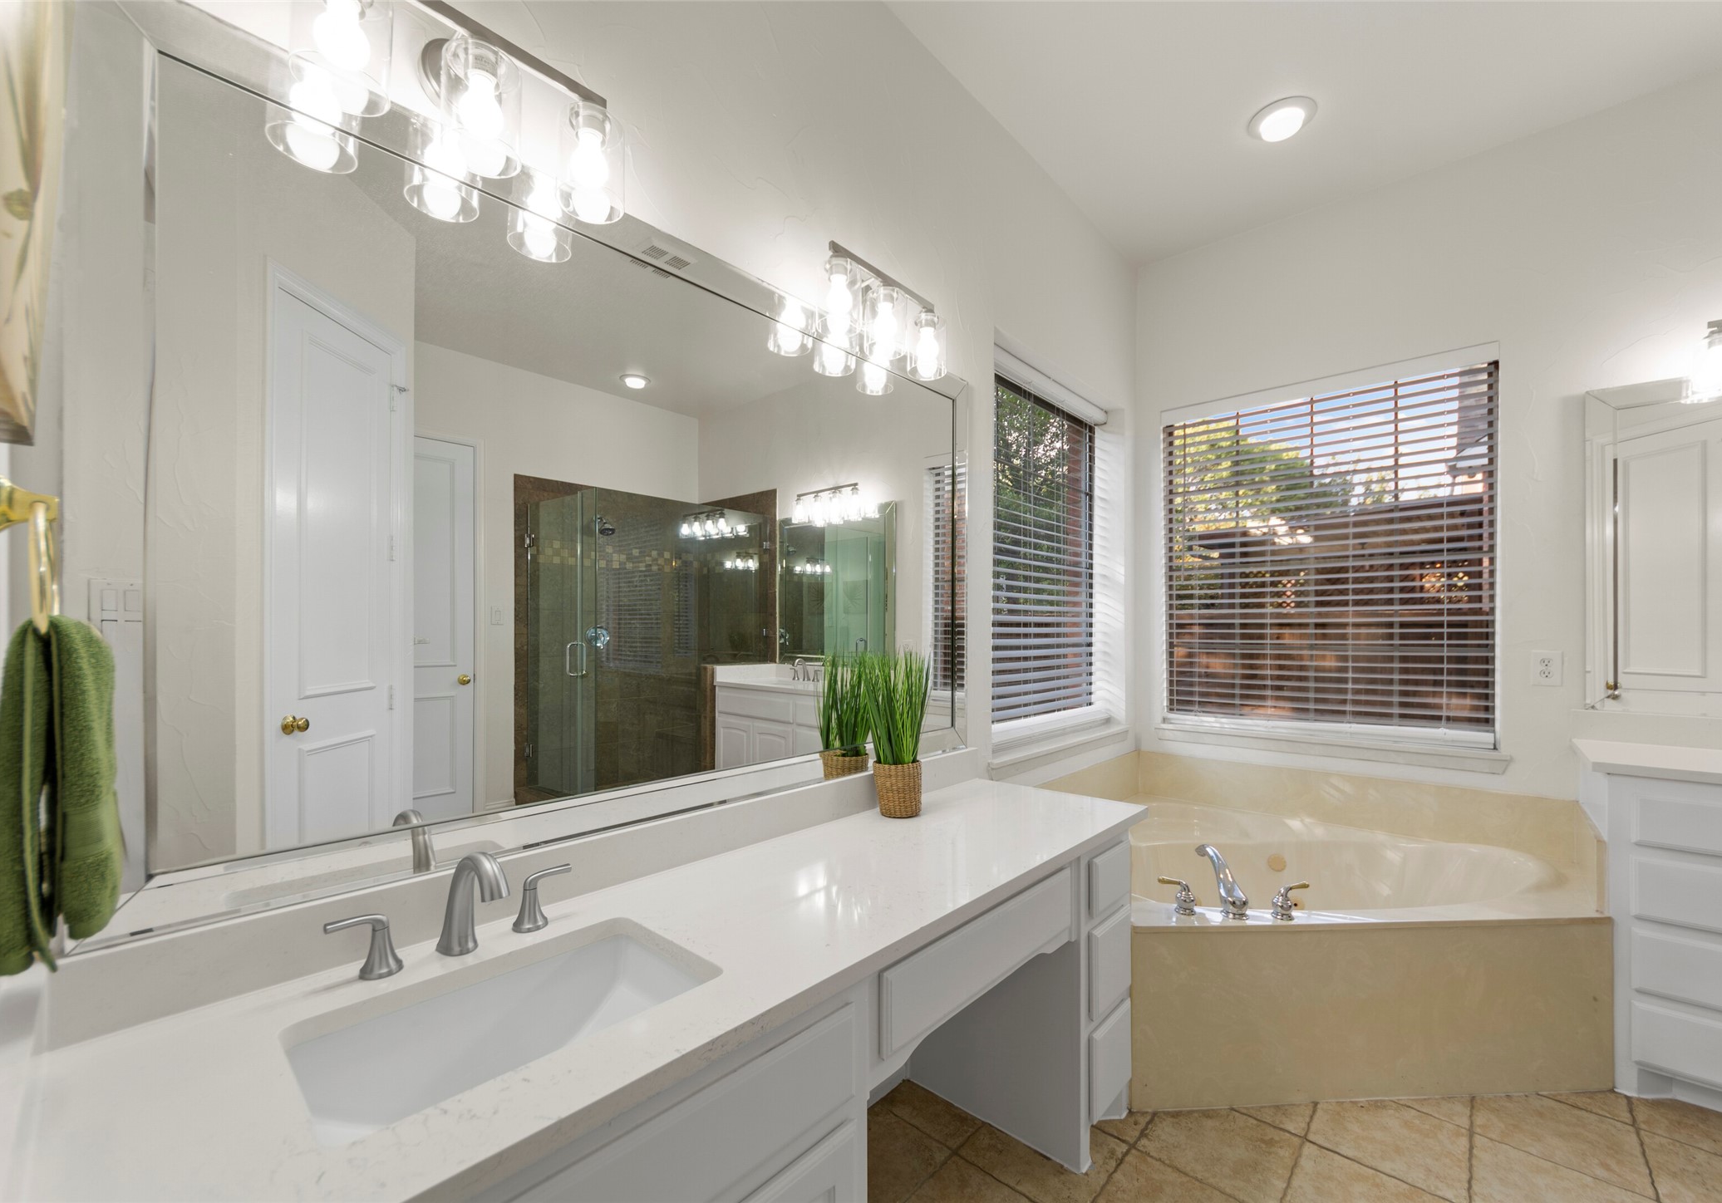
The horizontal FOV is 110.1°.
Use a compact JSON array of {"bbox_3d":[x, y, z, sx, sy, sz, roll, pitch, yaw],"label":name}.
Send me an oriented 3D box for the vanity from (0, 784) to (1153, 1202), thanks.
[{"bbox_3d":[-0.076,0.953,1.166,0.510,0.820,1.860,-2,-2,45],"label":"vanity"}]

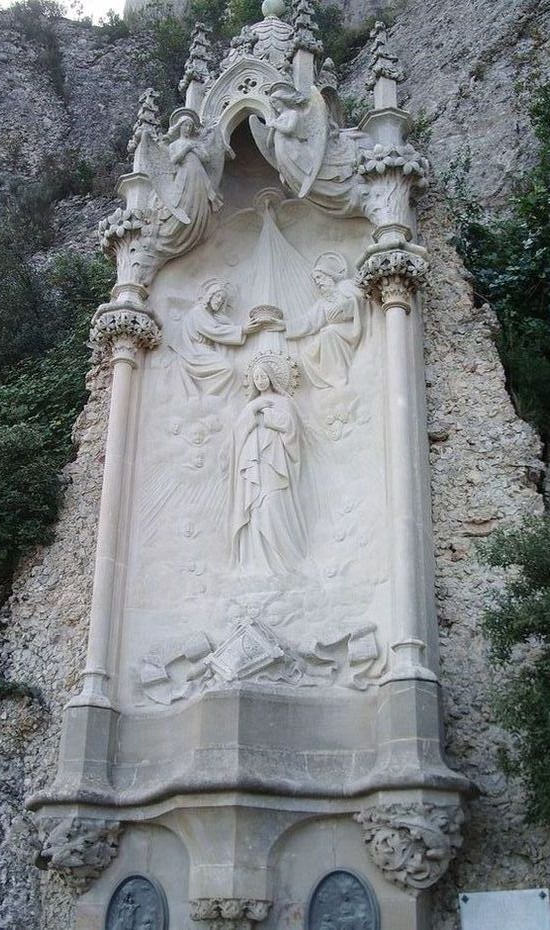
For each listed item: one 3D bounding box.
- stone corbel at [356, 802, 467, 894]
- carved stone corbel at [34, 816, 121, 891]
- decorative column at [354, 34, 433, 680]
[{"bbox_3d":[0.683,1.915,5.485,0.533,0.407,0.369,-9,-28,19],"label":"stone corbel"},{"bbox_3d":[-1.104,2.181,6.108,0.504,0.398,0.359,-9,-28,19],"label":"carved stone corbel"},{"bbox_3d":[0.770,-1.041,7.022,0.485,4.928,0.446,-9,-28,19],"label":"decorative column"}]

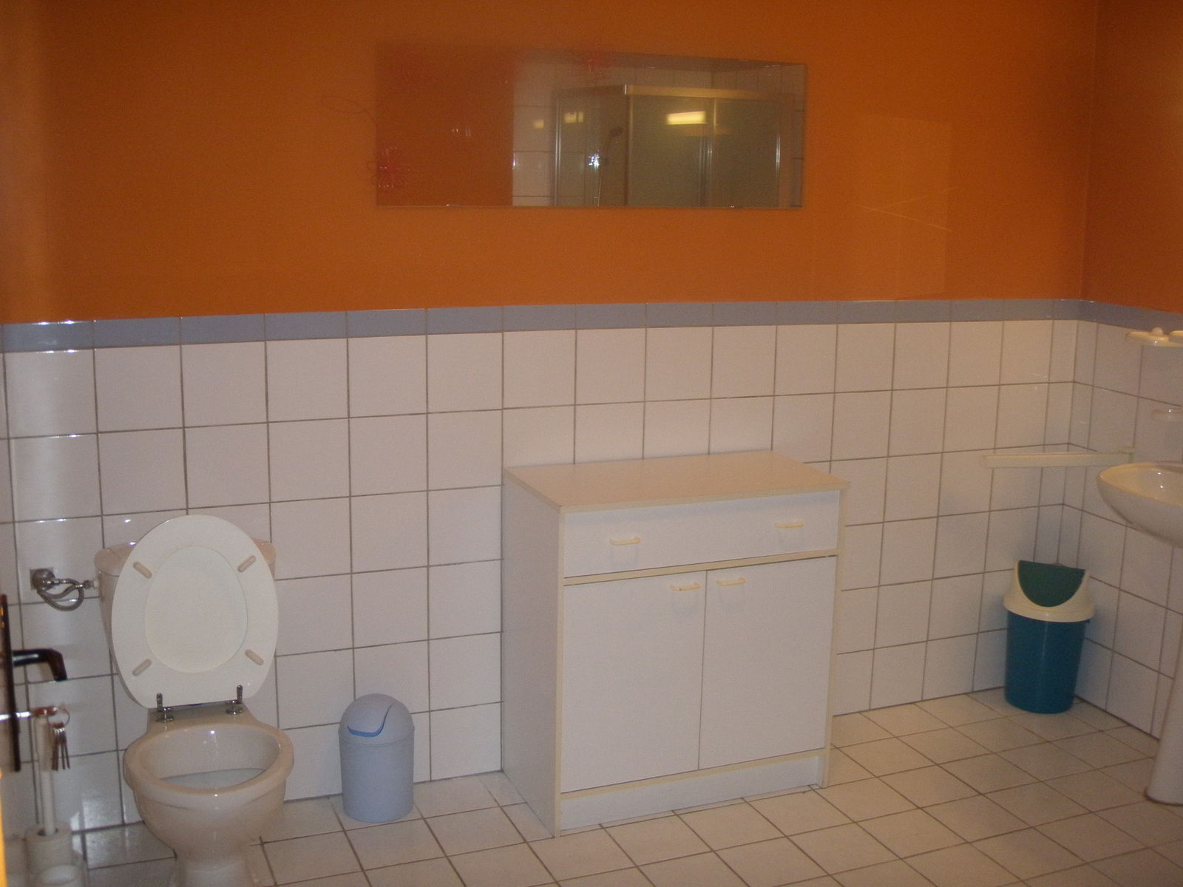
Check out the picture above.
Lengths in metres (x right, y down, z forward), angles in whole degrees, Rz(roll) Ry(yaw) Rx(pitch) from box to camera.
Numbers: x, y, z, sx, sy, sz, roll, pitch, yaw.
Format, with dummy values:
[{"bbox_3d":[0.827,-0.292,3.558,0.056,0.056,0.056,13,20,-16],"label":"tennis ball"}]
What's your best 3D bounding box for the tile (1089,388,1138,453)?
[{"bbox_3d":[1.574,-0.059,3.916,0.010,0.200,0.200,-3,12,-21],"label":"tile"}]

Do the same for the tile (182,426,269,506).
[{"bbox_3d":[-0.872,0.054,3.113,0.200,0.200,0.010,-4,12,-22],"label":"tile"}]

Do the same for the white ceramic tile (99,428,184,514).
[{"bbox_3d":[-1.053,0.064,3.046,0.198,0.198,0.010,-4,12,-22],"label":"white ceramic tile"}]

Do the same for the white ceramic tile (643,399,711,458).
[{"bbox_3d":[0.233,-0.017,3.564,0.199,0.199,0.010,-4,12,-22],"label":"white ceramic tile"}]

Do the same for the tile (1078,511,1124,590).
[{"bbox_3d":[1.578,0.327,4.010,0.010,0.199,0.199,-4,12,-22],"label":"tile"}]

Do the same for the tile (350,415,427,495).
[{"bbox_3d":[-0.511,0.031,3.269,0.198,0.198,0.010,-4,13,-22],"label":"tile"}]

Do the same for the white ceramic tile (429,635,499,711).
[{"bbox_3d":[-0.336,0.607,3.471,0.199,0.199,0.010,-4,12,-22],"label":"white ceramic tile"}]

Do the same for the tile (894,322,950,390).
[{"bbox_3d":[0.974,-0.258,3.836,0.199,0.199,0.010,-4,12,-22],"label":"tile"}]

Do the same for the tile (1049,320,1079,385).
[{"bbox_3d":[1.466,-0.286,4.029,0.100,0.200,0.010,-4,12,-22],"label":"tile"}]

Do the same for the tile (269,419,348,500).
[{"bbox_3d":[-0.692,0.043,3.188,0.200,0.200,0.010,-4,12,-22],"label":"tile"}]

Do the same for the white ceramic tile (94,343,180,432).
[{"bbox_3d":[-1.052,-0.130,3.018,0.199,0.199,0.010,-4,12,-22],"label":"white ceramic tile"}]

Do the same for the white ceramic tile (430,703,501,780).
[{"bbox_3d":[-0.336,0.800,3.499,0.199,0.199,0.010,-4,12,-22],"label":"white ceramic tile"}]

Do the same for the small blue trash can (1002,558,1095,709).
[{"bbox_3d":[1.414,0.589,4.043,0.272,0.460,0.272,7,13,29],"label":"small blue trash can"}]

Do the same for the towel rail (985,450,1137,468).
[{"bbox_3d":[1.355,0.046,3.770,0.500,0.042,0.035,-1,12,-12],"label":"towel rail"}]

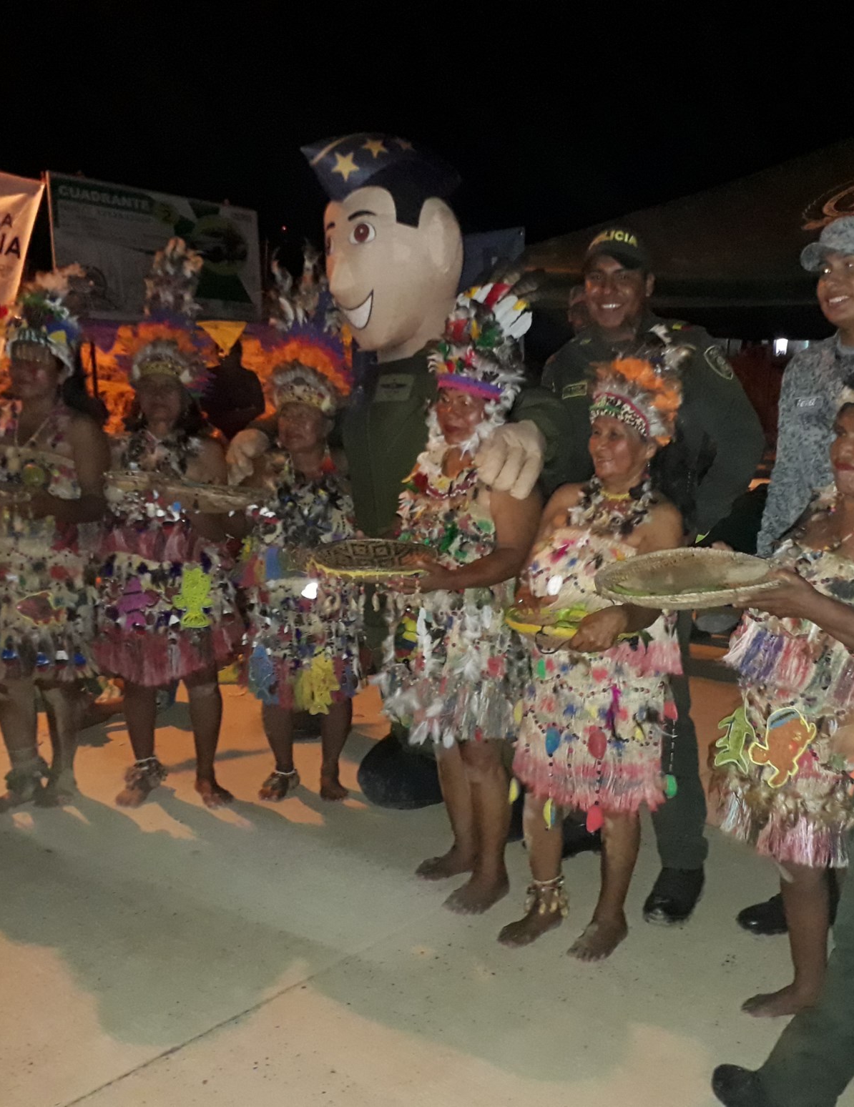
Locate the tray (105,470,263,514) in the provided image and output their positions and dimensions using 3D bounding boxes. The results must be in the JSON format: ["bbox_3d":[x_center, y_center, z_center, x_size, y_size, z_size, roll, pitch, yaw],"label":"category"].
[{"bbox_3d":[-0.745,-0.188,3.500,0.450,0.070,0.430,8,11,-1],"label":"tray"}]

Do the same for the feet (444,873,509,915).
[{"bbox_3d":[0.158,0.941,3.258,0.090,0.075,0.215,7,12,38],"label":"feet"}]

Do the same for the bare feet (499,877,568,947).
[{"bbox_3d":[0.282,0.943,3.025,0.220,0.125,0.090,-8,16,-33],"label":"bare feet"}]

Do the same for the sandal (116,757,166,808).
[{"bbox_3d":[-0.991,0.791,4.052,0.120,0.120,0.230,3,10,16],"label":"sandal"}]

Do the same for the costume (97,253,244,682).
[{"bbox_3d":[-0.885,-0.284,3.897,0.480,1.496,0.380,-2,10,-9],"label":"costume"}]

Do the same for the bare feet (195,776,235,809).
[{"bbox_3d":[-0.757,0.813,4.035,0.095,0.080,0.220,-6,11,-30],"label":"bare feet"}]

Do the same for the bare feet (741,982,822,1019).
[{"bbox_3d":[0.847,1.031,2.701,0.215,0.075,0.090,-3,10,-16],"label":"bare feet"}]

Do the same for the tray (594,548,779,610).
[{"bbox_3d":[0.547,0.052,2.420,0.385,0.060,0.385,0,13,0],"label":"tray"}]

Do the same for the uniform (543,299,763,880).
[{"bbox_3d":[0.613,0.065,3.148,0.570,1.500,0.360,5,12,22],"label":"uniform"}]

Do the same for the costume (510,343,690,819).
[{"bbox_3d":[0.431,0.059,2.878,0.420,1.180,0.360,7,13,29],"label":"costume"}]

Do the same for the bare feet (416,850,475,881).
[{"bbox_3d":[0.062,0.887,3.359,0.215,0.080,0.085,-6,15,-26],"label":"bare feet"}]

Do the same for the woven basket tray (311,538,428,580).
[{"bbox_3d":[-0.153,0.017,3.160,0.335,0.060,0.335,0,13,0],"label":"woven basket tray"}]

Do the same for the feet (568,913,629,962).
[{"bbox_3d":[0.443,0.988,2.958,0.090,0.095,0.225,8,13,35],"label":"feet"}]

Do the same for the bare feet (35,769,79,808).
[{"bbox_3d":[-1.292,0.807,4.059,0.100,0.090,0.225,-2,10,-9],"label":"bare feet"}]

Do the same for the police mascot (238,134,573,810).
[{"bbox_3d":[-0.023,-0.167,3.515,0.950,2.060,0.560,8,15,31],"label":"police mascot"}]

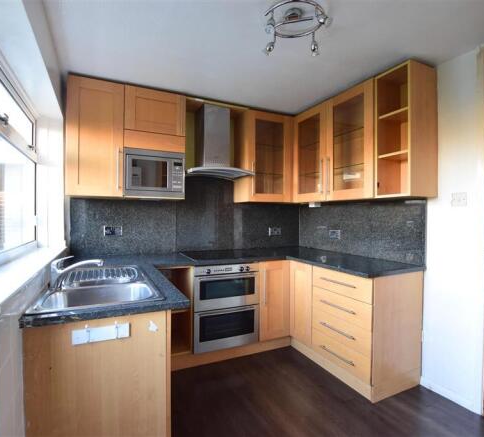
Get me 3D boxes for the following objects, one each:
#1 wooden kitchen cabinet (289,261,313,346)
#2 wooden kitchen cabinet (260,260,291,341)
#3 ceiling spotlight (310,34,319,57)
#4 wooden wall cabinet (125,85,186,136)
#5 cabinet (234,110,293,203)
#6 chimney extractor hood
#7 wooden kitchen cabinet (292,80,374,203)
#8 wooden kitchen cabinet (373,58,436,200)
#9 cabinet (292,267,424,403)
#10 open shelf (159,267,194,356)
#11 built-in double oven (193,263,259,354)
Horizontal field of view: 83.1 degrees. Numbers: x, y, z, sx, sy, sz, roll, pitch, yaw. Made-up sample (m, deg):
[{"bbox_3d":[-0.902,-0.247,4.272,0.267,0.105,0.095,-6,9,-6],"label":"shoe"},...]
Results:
[{"bbox_3d":[0.783,0.766,2.620,0.556,0.717,0.303,0,0,-28],"label":"wooden kitchen cabinet"},{"bbox_3d":[0.194,0.762,2.815,0.337,0.717,0.573,0,0,-25],"label":"wooden kitchen cabinet"},{"bbox_3d":[0.432,-1.031,1.628,0.043,0.121,0.043,0,0,0],"label":"ceiling spotlight"},{"bbox_3d":[-0.804,-0.912,2.490,0.501,0.360,0.317,0,0,-26],"label":"wooden wall cabinet"},{"bbox_3d":[0.258,-0.633,3.006,0.546,0.934,0.311,0,0,-25],"label":"cabinet"},{"bbox_3d":[-0.269,-0.751,2.675,0.632,0.704,0.472,0,0,-25],"label":"chimney extractor hood"},{"bbox_3d":[0.934,-0.629,2.617,0.307,0.934,0.976,0,0,-28],"label":"wooden kitchen cabinet"},{"bbox_3d":[1.224,-0.627,2.062,0.307,0.934,0.276,0,0,-28],"label":"wooden kitchen cabinet"},{"bbox_3d":[0.987,0.842,2.239,0.566,0.866,0.601,0,0,-28],"label":"cabinet"},{"bbox_3d":[-0.635,0.757,2.428,0.287,0.717,0.563,0,0,-25],"label":"open shelf"},{"bbox_3d":[-0.231,0.760,2.614,0.603,0.717,0.563,0,0,-25],"label":"built-in double oven"}]

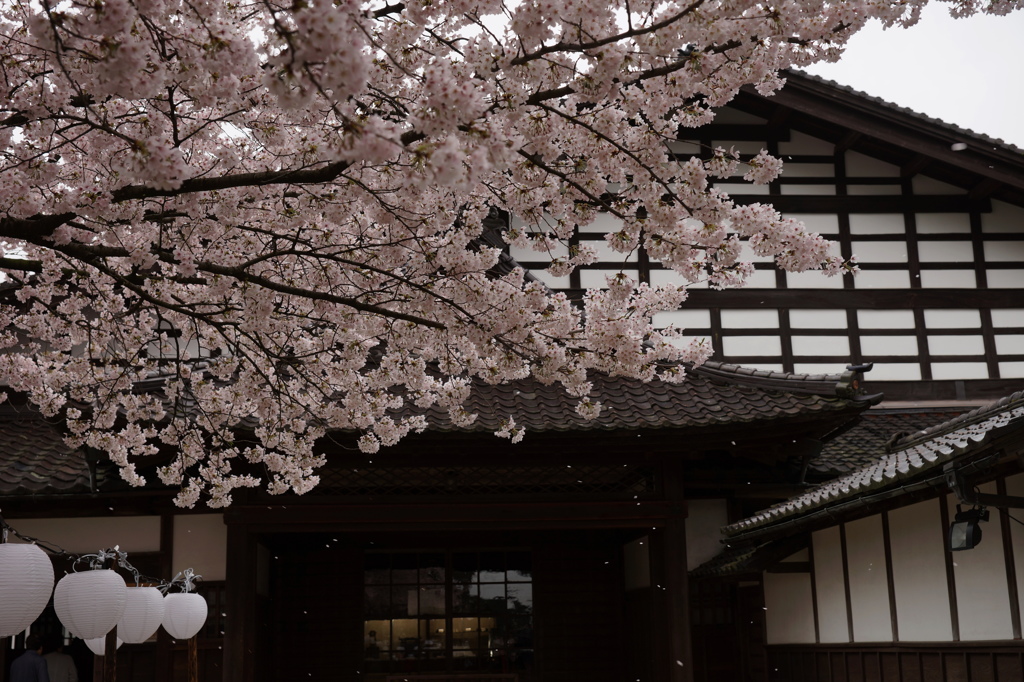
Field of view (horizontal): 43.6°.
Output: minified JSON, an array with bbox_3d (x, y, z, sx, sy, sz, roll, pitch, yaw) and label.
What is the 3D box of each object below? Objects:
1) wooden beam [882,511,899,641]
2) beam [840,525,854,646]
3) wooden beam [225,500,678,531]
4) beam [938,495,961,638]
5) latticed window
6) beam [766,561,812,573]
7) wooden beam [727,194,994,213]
[{"bbox_3d":[3.162,1.945,10.570,0.110,1.060,0.120,0,-13,-5],"label":"wooden beam"},{"bbox_3d":[3.073,2.187,11.598,0.110,1.070,0.120,0,-13,-5],"label":"beam"},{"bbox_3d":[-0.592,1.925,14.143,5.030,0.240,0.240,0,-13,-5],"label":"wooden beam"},{"bbox_3d":[3.260,1.670,9.427,0.110,1.060,0.120,0,-13,-5],"label":"beam"},{"bbox_3d":[-0.816,3.554,16.828,2.230,1.620,0.090,0,-13,-5],"label":"latticed window"},{"bbox_3d":[2.704,2.239,12.617,0.490,0.105,0.100,0,-13,-5],"label":"beam"},{"bbox_3d":[4.772,-2.041,19.276,5.000,0.260,0.250,0,-13,-5],"label":"wooden beam"}]

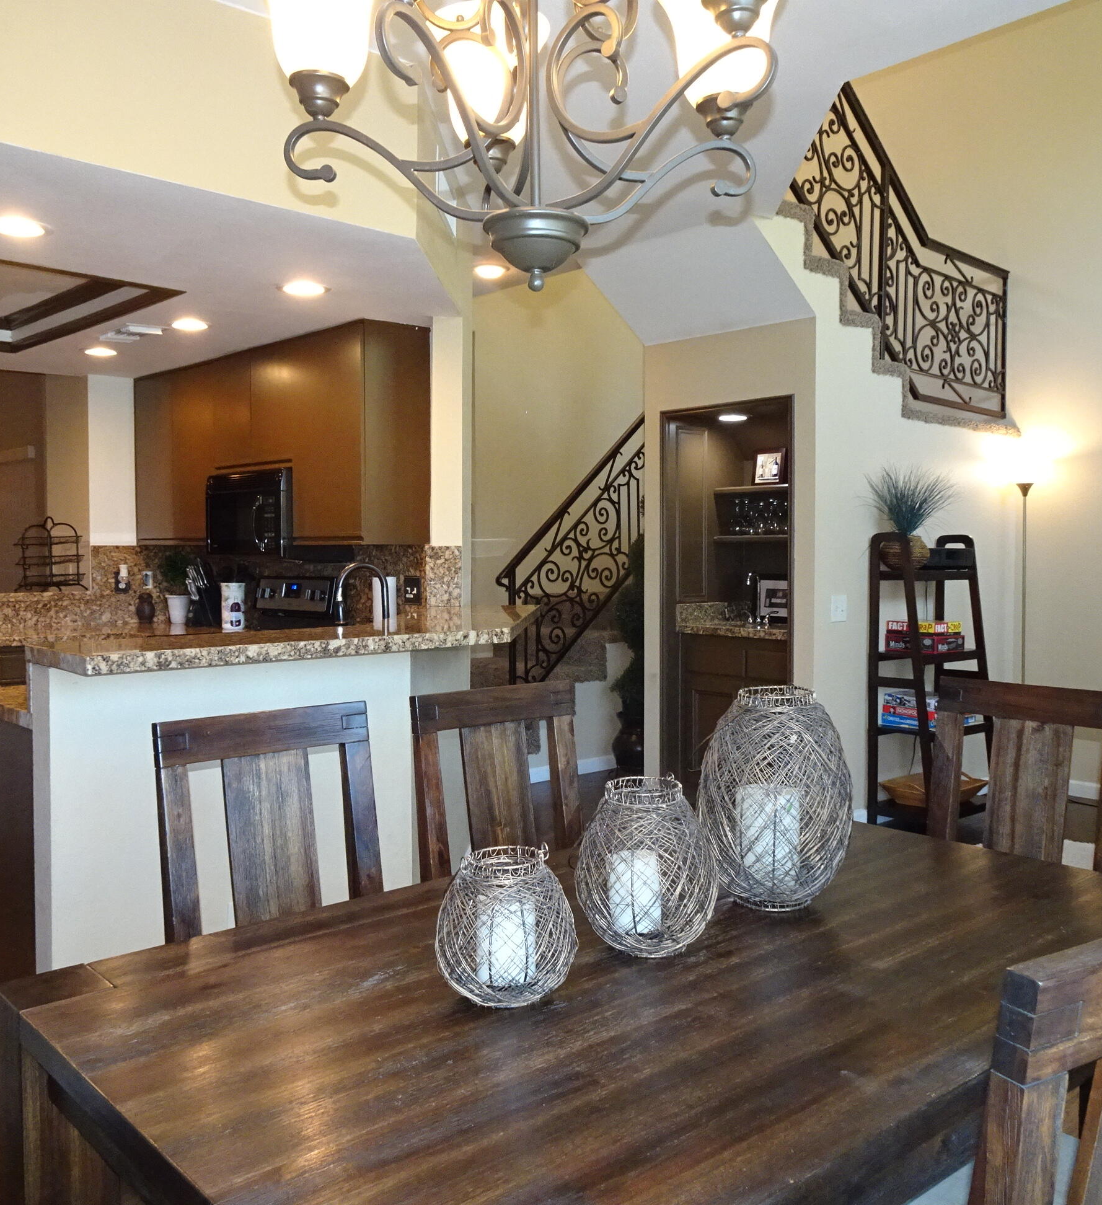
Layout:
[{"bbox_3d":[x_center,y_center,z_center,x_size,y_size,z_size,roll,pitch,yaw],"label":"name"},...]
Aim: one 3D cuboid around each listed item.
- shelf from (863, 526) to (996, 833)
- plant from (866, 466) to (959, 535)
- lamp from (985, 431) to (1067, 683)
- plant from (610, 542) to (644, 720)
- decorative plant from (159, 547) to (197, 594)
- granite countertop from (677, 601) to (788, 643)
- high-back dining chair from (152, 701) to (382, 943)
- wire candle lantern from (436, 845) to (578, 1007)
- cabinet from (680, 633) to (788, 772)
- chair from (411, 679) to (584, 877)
[{"bbox_3d":[1.870,0.367,5.381,0.675,1.395,0.355,-3,4,-43],"label":"shelf"},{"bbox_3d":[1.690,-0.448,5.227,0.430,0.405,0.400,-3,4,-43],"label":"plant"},{"bbox_3d":[2.497,0.131,5.894,0.320,1.820,0.320,-3,4,-43],"label":"lamp"},{"bbox_3d":[0.538,0.199,6.552,0.380,1.350,0.380,-3,4,-43],"label":"plant"},{"bbox_3d":[-1.998,-0.164,5.950,0.210,0.255,0.210,-3,4,-43],"label":"decorative plant"},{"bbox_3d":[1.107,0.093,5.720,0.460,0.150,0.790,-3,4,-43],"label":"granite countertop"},{"bbox_3d":[-0.370,0.717,1.929,0.455,1.020,0.570,-2,4,-41],"label":"high-back dining chair"},{"bbox_3d":[-0.057,0.405,1.409,0.178,0.175,0.178,0,3,-2],"label":"wire candle lantern"},{"bbox_3d":[1.122,0.615,5.623,0.530,0.880,0.770,-3,4,-43],"label":"cabinet"},{"bbox_3d":[0.069,0.702,2.182,0.455,1.020,0.570,-2,3,-41],"label":"chair"}]

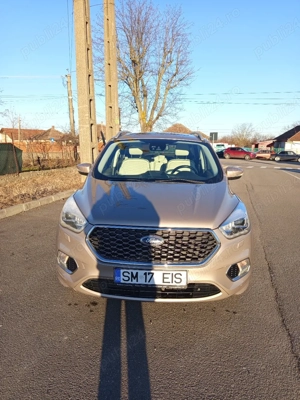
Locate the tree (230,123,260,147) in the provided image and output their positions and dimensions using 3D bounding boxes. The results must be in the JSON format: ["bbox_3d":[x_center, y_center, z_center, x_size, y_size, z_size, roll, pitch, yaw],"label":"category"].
[{"bbox_3d":[19.477,-12.424,56.673,5.800,6.600,5.400,0,11,0],"label":"tree"}]

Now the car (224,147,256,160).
[{"bbox_3d":[11.616,-5.904,35.513,4.150,1.480,1.780,6,12,29],"label":"car"}]

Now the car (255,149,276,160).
[{"bbox_3d":[15.207,-6.148,36.991,4.100,1.440,1.720,6,12,27],"label":"car"}]

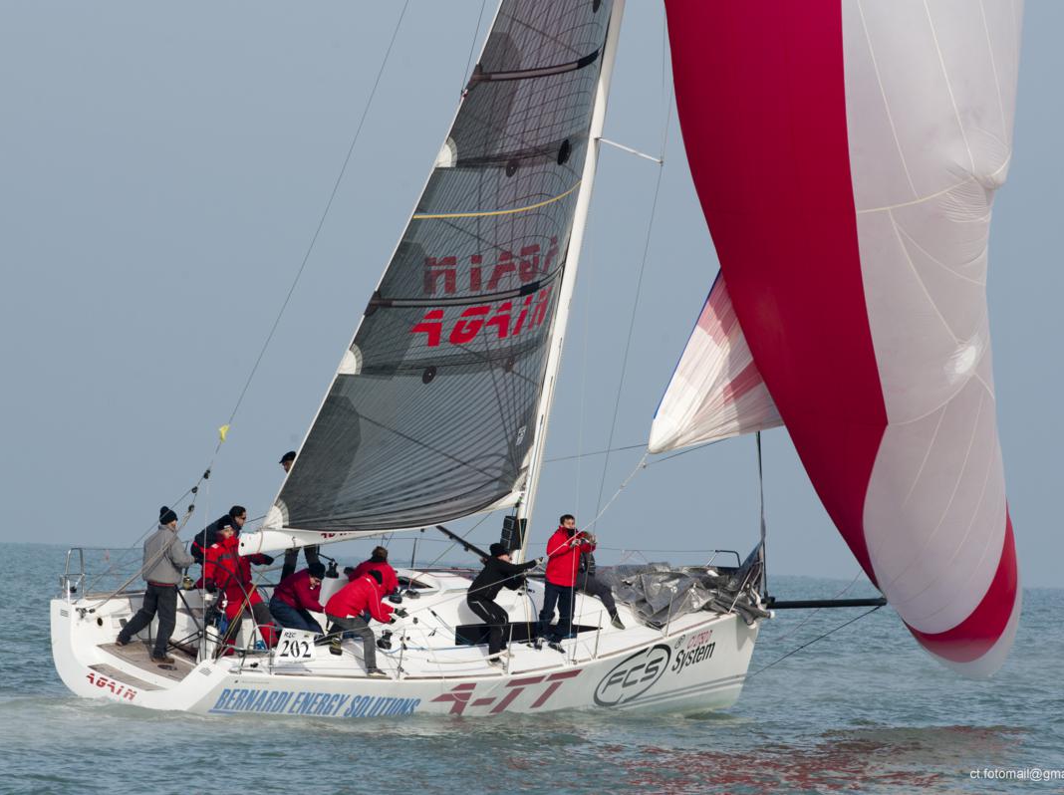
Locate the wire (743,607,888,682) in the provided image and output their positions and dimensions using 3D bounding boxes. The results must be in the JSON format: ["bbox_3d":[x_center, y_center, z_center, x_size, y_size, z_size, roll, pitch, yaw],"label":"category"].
[{"bbox_3d":[3.629,3.158,127.900,0.040,0.040,2.708,2,21,45],"label":"wire"}]

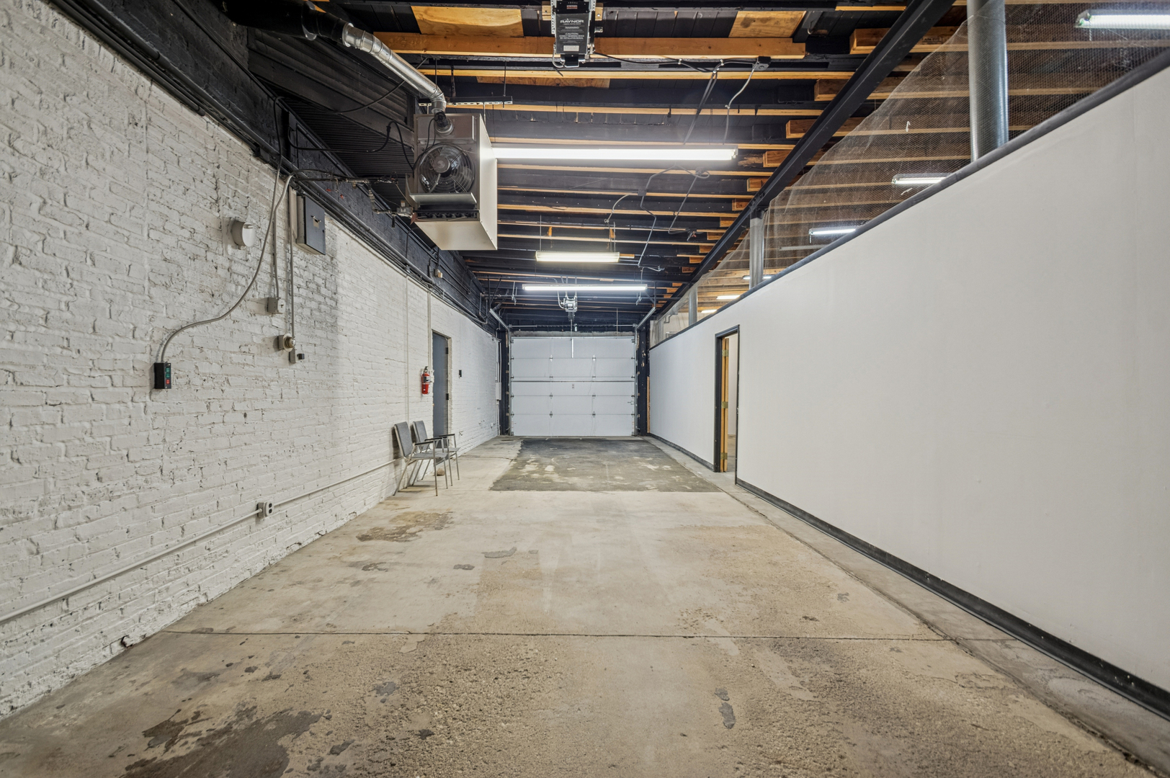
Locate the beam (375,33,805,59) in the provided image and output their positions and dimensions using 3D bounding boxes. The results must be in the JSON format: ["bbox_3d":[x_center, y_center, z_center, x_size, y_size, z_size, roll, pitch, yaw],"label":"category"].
[{"bbox_3d":[-0.030,-2.760,3.930,3.500,0.140,0.042,4,0,5],"label":"beam"}]

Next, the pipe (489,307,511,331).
[{"bbox_3d":[-2.060,-1.680,12.100,0.070,0.090,2.800,0,-1,0],"label":"pipe"}]

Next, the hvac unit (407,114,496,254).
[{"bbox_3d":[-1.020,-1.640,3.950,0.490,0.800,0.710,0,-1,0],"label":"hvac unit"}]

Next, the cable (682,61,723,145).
[{"bbox_3d":[0.990,-2.440,4.170,0.210,0.450,0.420,0,-1,0],"label":"cable"}]

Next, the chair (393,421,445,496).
[{"bbox_3d":[-2.030,0.853,6.050,0.570,0.850,0.490,0,-1,0],"label":"chair"}]

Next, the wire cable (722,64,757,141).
[{"bbox_3d":[1.330,-2.450,4.180,0.150,0.420,0.450,0,-1,0],"label":"wire cable"}]

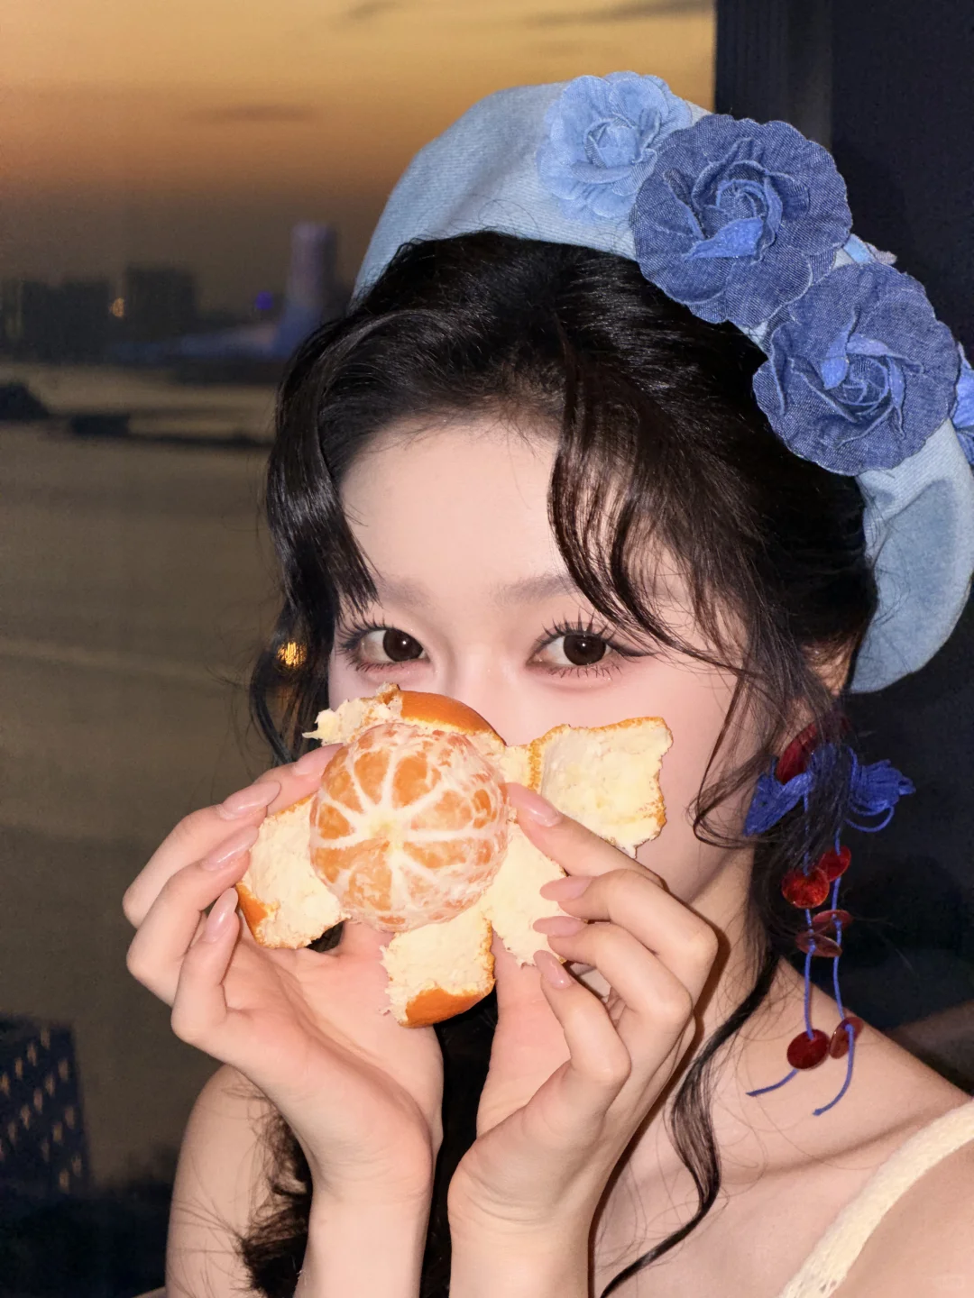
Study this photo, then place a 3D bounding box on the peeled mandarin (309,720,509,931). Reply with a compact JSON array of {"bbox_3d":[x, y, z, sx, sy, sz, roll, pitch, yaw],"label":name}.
[{"bbox_3d":[-0.023,0.053,1.120,0.060,0.062,0.053,0,3,13],"label":"peeled mandarin"}]

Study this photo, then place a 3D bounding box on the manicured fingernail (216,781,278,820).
[{"bbox_3d":[-0.071,0.045,1.112,0.019,0.004,0.009,-29,52,-16],"label":"manicured fingernail"}]

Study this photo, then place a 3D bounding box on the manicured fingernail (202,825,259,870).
[{"bbox_3d":[-0.076,0.059,1.112,0.020,0.004,0.009,-38,51,-16],"label":"manicured fingernail"}]

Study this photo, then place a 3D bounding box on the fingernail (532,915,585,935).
[{"bbox_3d":[0.022,0.082,1.110,0.017,0.004,0.009,-3,45,18],"label":"fingernail"}]

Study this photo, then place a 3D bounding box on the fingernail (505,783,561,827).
[{"bbox_3d":[0.014,0.046,1.108,0.018,0.004,0.009,37,49,16],"label":"fingernail"}]

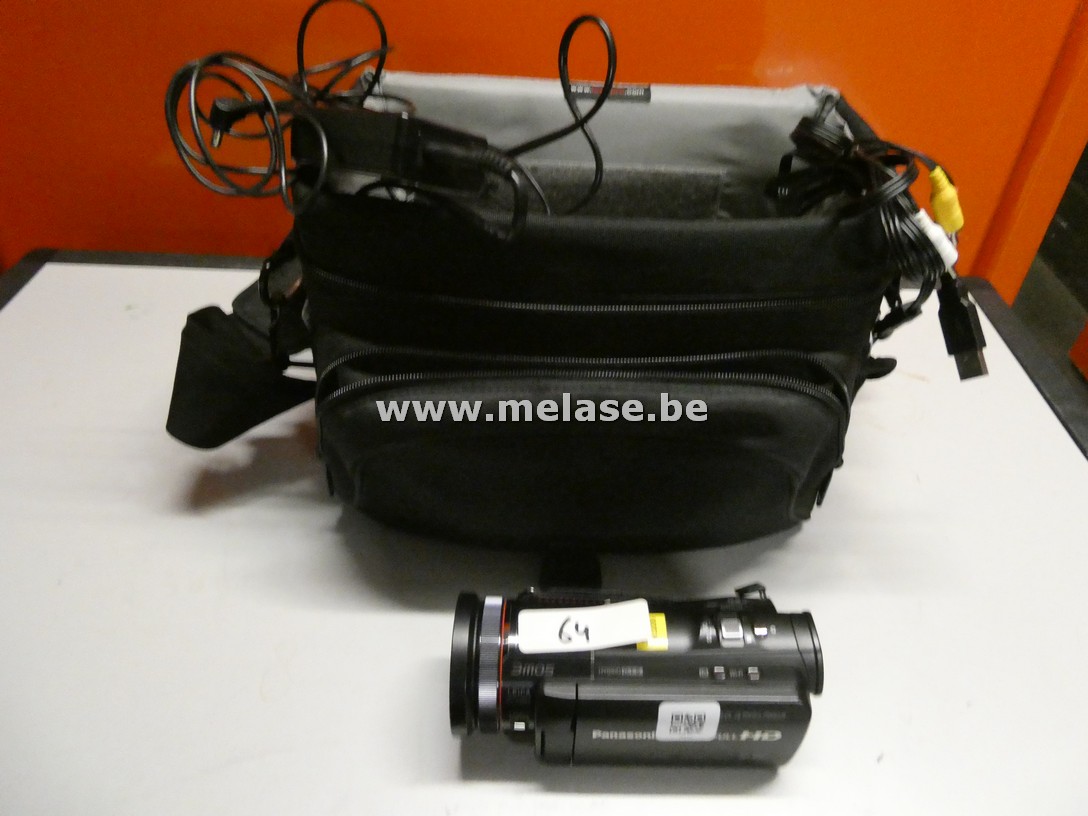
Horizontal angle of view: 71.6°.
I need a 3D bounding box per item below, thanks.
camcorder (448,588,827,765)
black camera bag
[{"bbox_3d":[0.038,0.111,0.320,0.149,0.070,0.070,1,42,-1],"label":"camcorder"},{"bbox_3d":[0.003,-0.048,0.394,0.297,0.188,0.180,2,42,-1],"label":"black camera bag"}]

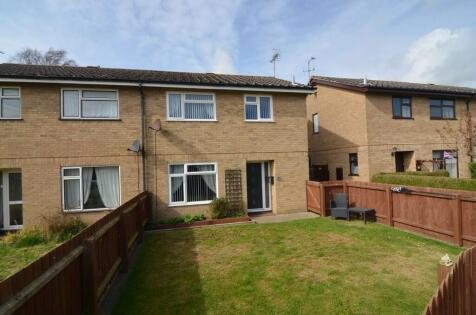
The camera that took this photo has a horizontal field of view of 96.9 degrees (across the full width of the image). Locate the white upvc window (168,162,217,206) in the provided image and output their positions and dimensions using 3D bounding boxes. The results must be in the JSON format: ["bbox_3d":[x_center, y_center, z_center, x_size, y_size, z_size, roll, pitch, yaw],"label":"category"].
[{"bbox_3d":[-1.653,1.004,7.910,1.773,1.549,0.100,-2,0,-12],"label":"white upvc window"}]

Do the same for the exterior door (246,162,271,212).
[{"bbox_3d":[0.871,1.222,8.798,1.022,2.050,0.100,-2,0,-12],"label":"exterior door"}]

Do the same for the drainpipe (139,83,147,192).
[{"bbox_3d":[-3.340,-0.208,7.460,0.100,4.795,0.130,-2,0,-12],"label":"drainpipe"}]

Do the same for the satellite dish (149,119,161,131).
[{"bbox_3d":[-2.881,-1.135,7.329,0.450,0.460,0.360,-2,0,43],"label":"satellite dish"}]

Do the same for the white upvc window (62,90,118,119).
[{"bbox_3d":[-5.043,-1.812,7.235,1.723,1.020,0.100,-2,0,-12],"label":"white upvc window"}]

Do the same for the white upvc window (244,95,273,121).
[{"bbox_3d":[0.851,-1.944,8.455,1.122,1.038,0.100,-2,0,-12],"label":"white upvc window"}]

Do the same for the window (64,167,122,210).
[{"bbox_3d":[-4.974,1.069,7.223,1.739,1.480,0.100,-2,0,-12],"label":"window"}]

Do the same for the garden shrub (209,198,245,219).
[{"bbox_3d":[-0.420,1.862,7.708,1.200,0.700,0.680,-2,0,-12],"label":"garden shrub"}]

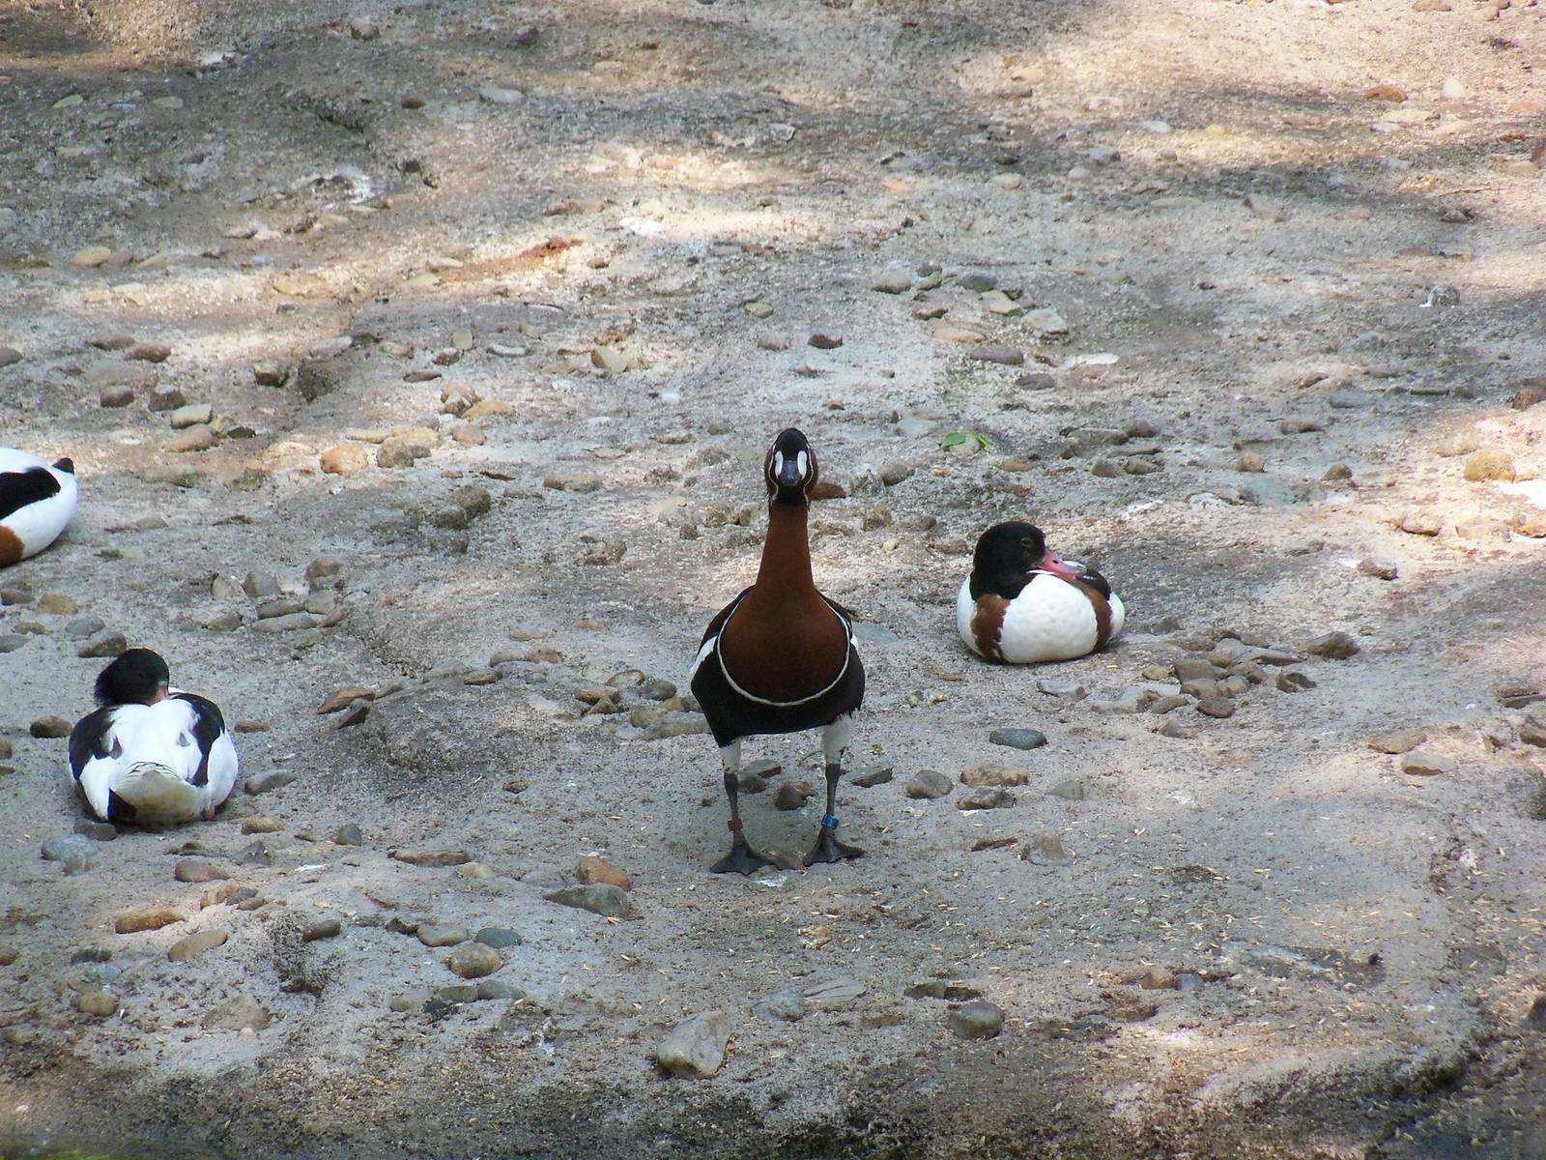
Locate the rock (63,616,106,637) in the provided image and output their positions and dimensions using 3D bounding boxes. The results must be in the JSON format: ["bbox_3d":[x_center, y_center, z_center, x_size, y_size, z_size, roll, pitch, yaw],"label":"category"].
[{"bbox_3d":[-0.693,0.048,12.868,0.043,0.021,0.032,0,13,0],"label":"rock"}]

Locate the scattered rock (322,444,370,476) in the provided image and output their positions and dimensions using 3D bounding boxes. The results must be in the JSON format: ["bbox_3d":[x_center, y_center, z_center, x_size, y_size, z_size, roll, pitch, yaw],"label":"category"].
[{"bbox_3d":[-0.413,-0.117,12.341,0.046,0.026,0.033,-1,16,-5],"label":"scattered rock"}]

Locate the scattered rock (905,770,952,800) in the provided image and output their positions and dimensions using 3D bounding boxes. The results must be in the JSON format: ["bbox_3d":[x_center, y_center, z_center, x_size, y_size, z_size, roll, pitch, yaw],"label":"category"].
[{"bbox_3d":[0.146,0.192,11.960,0.043,0.022,0.035,0,18,0],"label":"scattered rock"}]

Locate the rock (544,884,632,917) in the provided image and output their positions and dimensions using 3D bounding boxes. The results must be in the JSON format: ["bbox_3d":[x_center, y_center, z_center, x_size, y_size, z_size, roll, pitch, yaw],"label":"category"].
[{"bbox_3d":[-0.175,0.303,12.081,0.081,0.030,0.045,0,13,0],"label":"rock"}]

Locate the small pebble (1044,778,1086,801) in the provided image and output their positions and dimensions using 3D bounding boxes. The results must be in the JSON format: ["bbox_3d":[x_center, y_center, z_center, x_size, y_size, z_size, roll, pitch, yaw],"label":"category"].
[{"bbox_3d":[0.284,0.203,12.391,0.039,0.021,0.027,0,13,0],"label":"small pebble"}]

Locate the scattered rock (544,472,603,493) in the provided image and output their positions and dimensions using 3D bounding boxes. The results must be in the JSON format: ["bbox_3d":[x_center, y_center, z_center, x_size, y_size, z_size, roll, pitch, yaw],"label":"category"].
[{"bbox_3d":[-0.198,-0.097,12.675,0.058,0.017,0.034,0,18,0],"label":"scattered rock"}]

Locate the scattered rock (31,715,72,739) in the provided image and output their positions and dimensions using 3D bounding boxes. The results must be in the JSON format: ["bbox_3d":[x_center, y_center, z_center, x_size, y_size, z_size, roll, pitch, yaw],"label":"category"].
[{"bbox_3d":[-0.710,0.145,12.568,0.040,0.021,0.030,0,13,0],"label":"scattered rock"}]

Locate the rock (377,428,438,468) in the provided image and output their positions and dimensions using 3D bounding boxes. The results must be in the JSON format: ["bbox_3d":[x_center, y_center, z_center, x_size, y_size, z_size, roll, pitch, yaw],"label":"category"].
[{"bbox_3d":[-0.384,-0.139,13.440,0.062,0.041,0.044,0,13,0],"label":"rock"}]

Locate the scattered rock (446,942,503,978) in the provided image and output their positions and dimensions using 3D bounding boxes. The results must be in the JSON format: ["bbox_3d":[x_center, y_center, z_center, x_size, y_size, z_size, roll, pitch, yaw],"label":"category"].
[{"bbox_3d":[-0.258,0.330,11.043,0.047,0.028,0.038,0,16,0],"label":"scattered rock"}]

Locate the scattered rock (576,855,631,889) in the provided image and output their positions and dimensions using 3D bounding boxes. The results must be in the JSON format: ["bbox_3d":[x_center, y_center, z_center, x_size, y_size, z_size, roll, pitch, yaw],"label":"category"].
[{"bbox_3d":[-0.155,0.270,11.766,0.054,0.023,0.037,6,19,19],"label":"scattered rock"}]

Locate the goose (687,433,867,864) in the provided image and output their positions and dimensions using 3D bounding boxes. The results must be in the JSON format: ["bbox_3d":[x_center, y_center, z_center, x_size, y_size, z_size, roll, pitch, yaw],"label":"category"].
[{"bbox_3d":[0.005,0.046,12.210,0.165,0.435,0.400,-2,13,-7],"label":"goose"}]

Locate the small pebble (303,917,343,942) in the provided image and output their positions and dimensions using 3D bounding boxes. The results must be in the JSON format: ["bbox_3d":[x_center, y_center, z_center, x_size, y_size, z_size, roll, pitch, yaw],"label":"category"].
[{"bbox_3d":[-0.391,0.304,11.123,0.034,0.018,0.025,-7,18,-24],"label":"small pebble"}]

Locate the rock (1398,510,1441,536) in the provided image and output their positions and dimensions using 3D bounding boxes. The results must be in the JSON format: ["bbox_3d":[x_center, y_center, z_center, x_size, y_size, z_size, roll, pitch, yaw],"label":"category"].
[{"bbox_3d":[0.615,-0.053,12.160,0.041,0.022,0.029,3,16,10],"label":"rock"}]

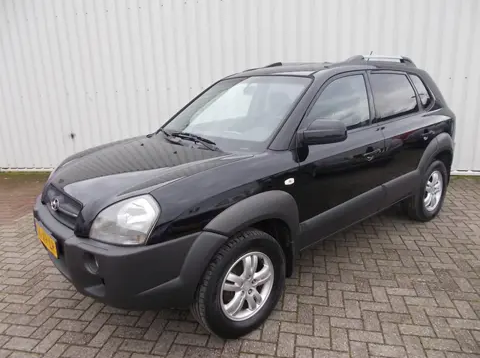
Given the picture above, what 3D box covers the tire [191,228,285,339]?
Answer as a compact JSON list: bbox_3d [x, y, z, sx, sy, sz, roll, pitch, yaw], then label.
[{"bbox_3d":[-0.007,0.636,2.275,0.680,0.680,0.225,-15,20,-38],"label":"tire"}]

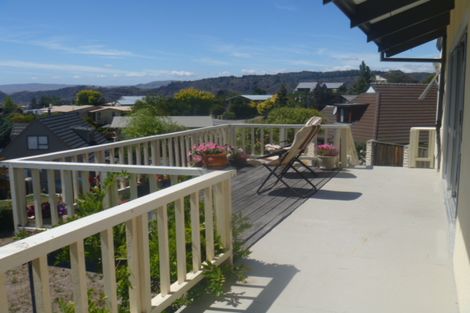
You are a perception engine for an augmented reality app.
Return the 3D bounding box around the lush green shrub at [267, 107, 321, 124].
[{"bbox_3d":[2.433,-1.335,19.052,2.250,1.500,2.020,0,8,0],"label":"lush green shrub"}]

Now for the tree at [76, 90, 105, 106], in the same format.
[{"bbox_3d":[-23.889,-8.872,75.091,4.930,3.940,4.430,0,8,0],"label":"tree"}]

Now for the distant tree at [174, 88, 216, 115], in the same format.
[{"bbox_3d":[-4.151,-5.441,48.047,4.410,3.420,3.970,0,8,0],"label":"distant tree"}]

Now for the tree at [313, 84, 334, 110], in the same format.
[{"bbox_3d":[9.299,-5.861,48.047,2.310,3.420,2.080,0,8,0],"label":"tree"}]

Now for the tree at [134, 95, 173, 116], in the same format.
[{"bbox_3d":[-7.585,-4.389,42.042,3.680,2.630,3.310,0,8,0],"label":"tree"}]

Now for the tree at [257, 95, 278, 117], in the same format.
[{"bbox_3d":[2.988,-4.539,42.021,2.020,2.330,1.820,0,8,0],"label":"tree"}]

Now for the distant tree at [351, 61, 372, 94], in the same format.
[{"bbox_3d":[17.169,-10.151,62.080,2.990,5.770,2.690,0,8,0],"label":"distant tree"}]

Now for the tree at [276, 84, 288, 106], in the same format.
[{"bbox_3d":[5.199,-6.200,50.067,1.310,3.370,1.180,0,8,0],"label":"tree"}]

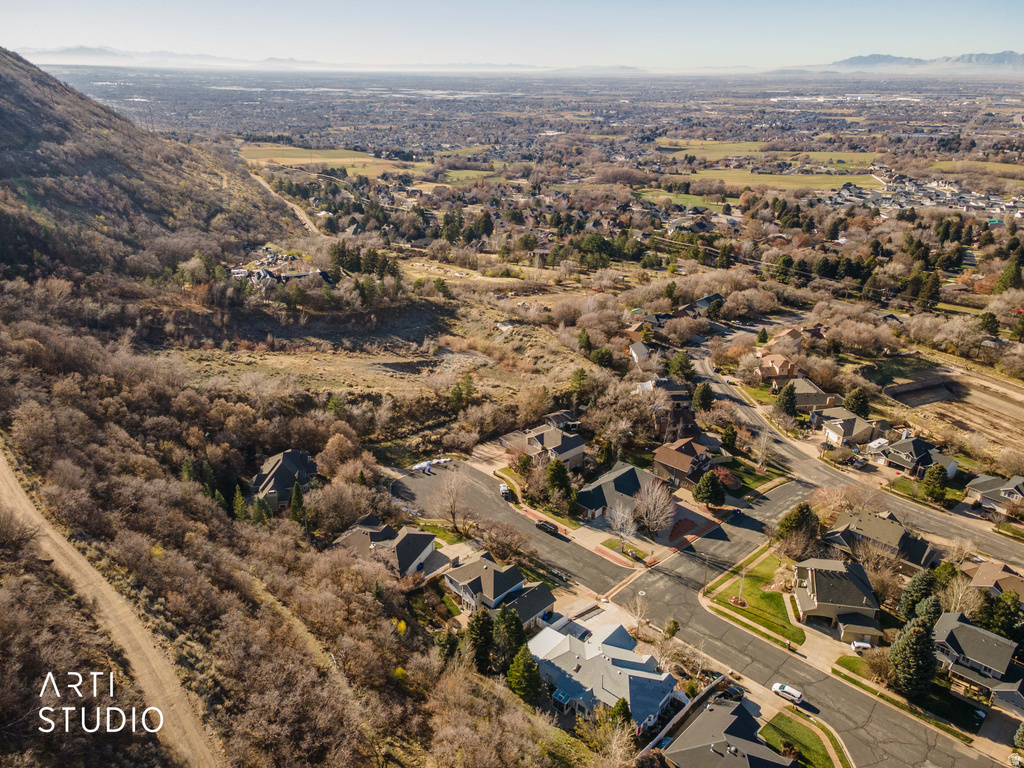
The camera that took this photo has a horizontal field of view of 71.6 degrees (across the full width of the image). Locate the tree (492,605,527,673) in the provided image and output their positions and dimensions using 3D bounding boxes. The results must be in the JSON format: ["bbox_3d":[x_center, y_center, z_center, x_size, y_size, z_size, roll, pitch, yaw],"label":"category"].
[{"bbox_3d":[-0.350,43.870,124.140,6.200,13.860,6.200,0,24,0],"label":"tree"}]

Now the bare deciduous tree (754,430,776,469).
[{"bbox_3d":[70.010,18.150,195.910,6.290,11.690,6.290,0,24,0],"label":"bare deciduous tree"}]

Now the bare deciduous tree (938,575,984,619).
[{"bbox_3d":[87.660,42.282,138.305,8.571,10.840,8.571,0,24,0],"label":"bare deciduous tree"}]

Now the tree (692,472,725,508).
[{"bbox_3d":[48.470,25.990,174.150,7.770,10.290,7.770,0,24,0],"label":"tree"}]

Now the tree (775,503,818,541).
[{"bbox_3d":[66.735,32.462,165.458,9.788,10.083,9.788,0,24,0],"label":"tree"}]

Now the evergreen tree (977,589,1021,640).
[{"bbox_3d":[95.450,44.930,139.020,6.650,11.690,6.650,0,24,0],"label":"evergreen tree"}]

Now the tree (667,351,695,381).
[{"bbox_3d":[66.373,-7.077,277.387,10.939,11.226,10.939,0,24,0],"label":"tree"}]

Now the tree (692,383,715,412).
[{"bbox_3d":[59.740,4.250,220.540,6.130,9.860,6.130,0,24,0],"label":"tree"}]

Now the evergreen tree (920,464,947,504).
[{"bbox_3d":[110.600,25.720,185.000,6.000,10.860,6.000,0,24,0],"label":"evergreen tree"}]

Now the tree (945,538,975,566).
[{"bbox_3d":[100.720,38.160,159.940,6.040,6.800,6.040,0,24,0],"label":"tree"}]

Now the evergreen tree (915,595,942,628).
[{"bbox_3d":[82.620,45.010,139.870,4.810,8.840,4.810,0,24,0],"label":"evergreen tree"}]

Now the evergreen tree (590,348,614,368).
[{"bbox_3d":[37.450,-10.532,292.563,9.683,6.769,9.683,0,24,0],"label":"evergreen tree"}]

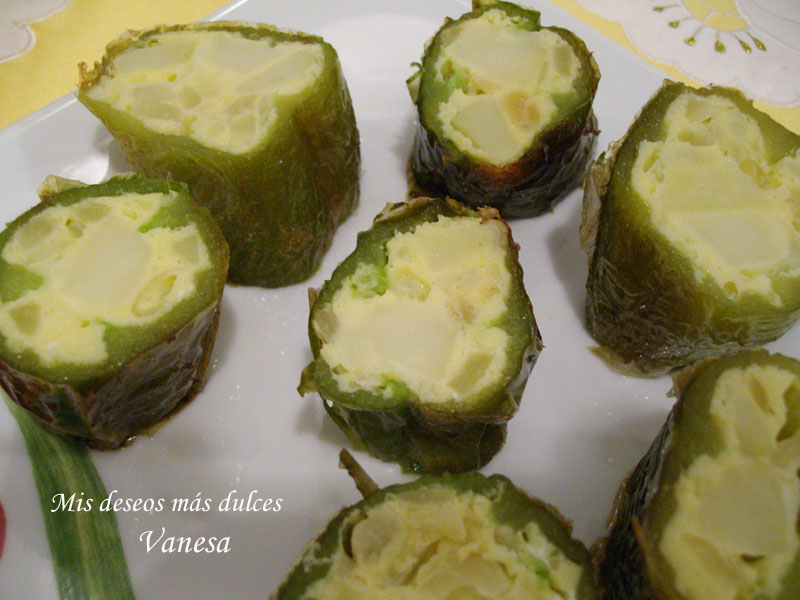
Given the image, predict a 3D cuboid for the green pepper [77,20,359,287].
[{"bbox_3d":[-0.043,-0.036,0.211,0.061,0.046,0.050,-8,52,-6],"label":"green pepper"}]

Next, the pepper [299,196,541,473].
[{"bbox_3d":[0.006,0.010,0.215,0.055,0.037,0.059,0,55,0],"label":"pepper"}]

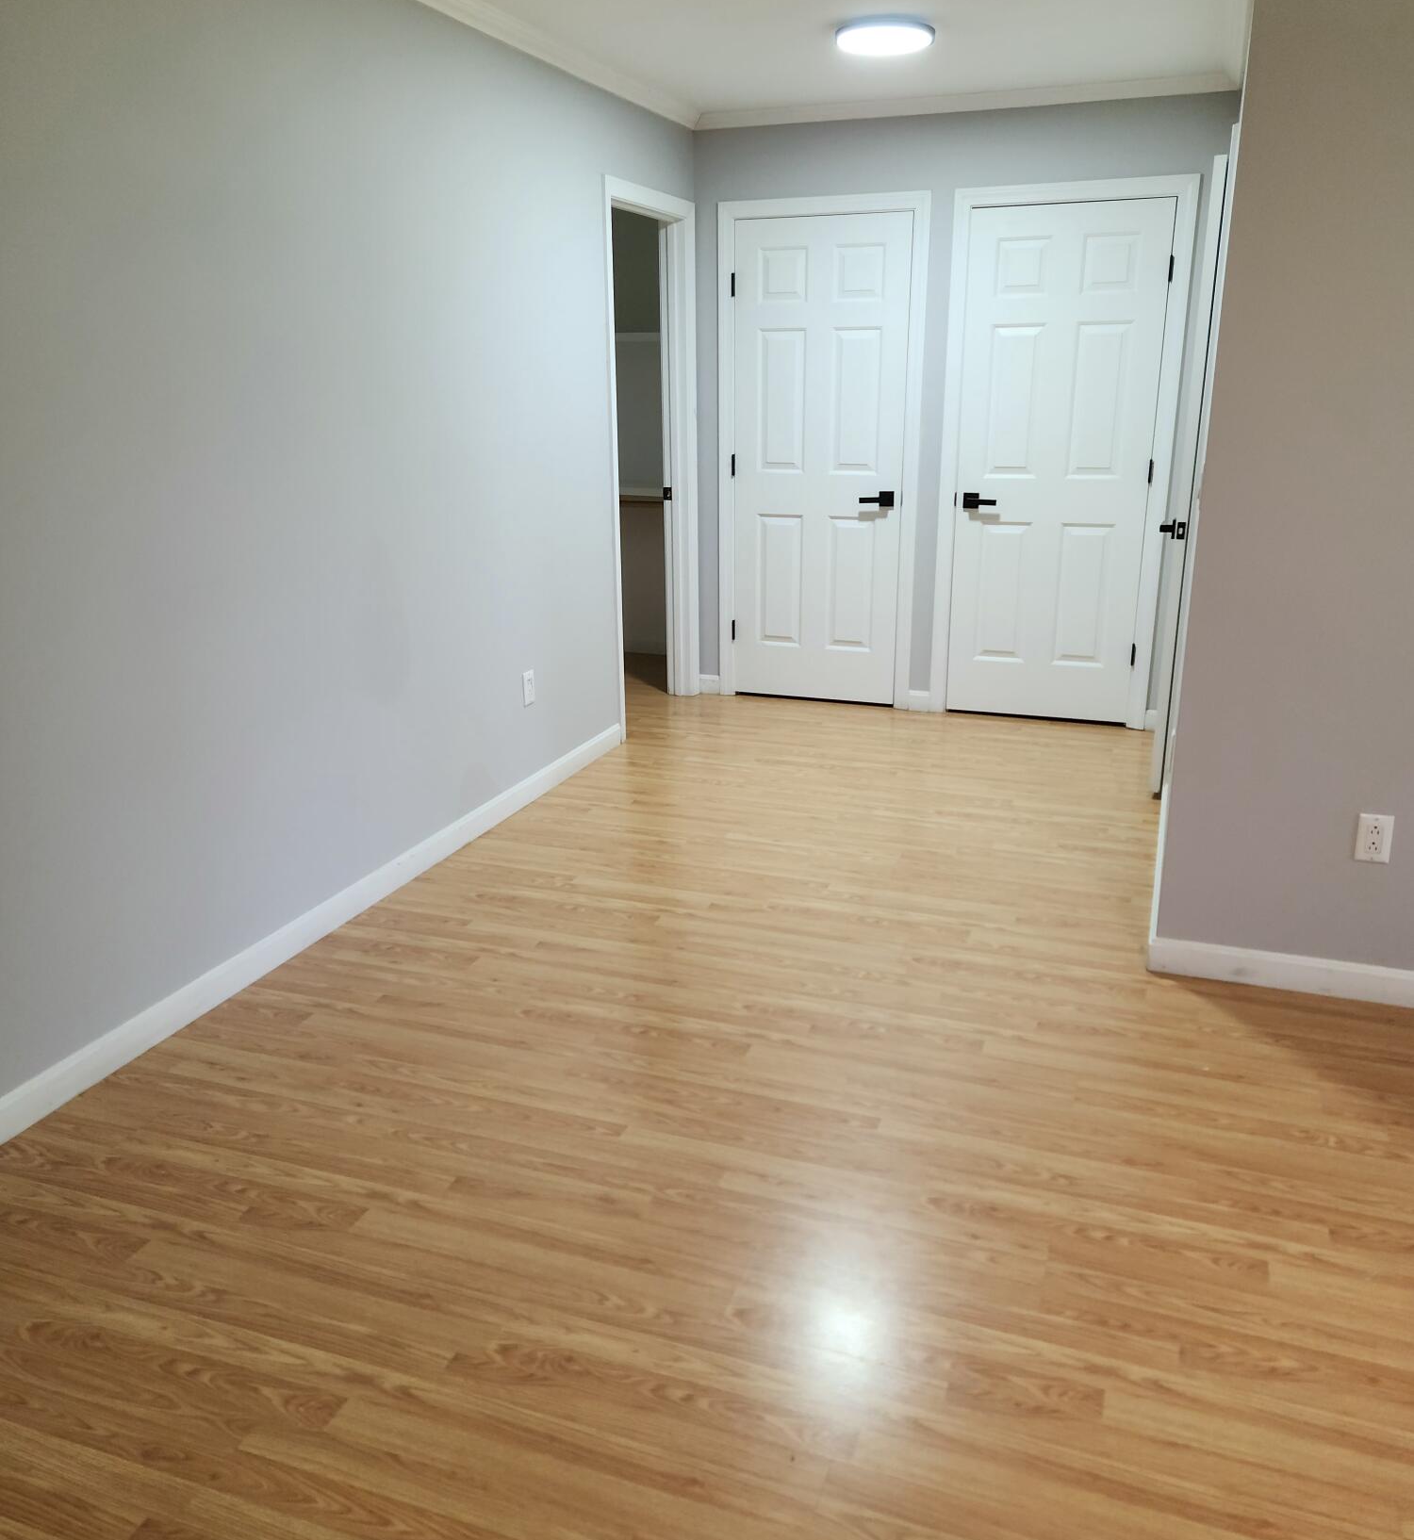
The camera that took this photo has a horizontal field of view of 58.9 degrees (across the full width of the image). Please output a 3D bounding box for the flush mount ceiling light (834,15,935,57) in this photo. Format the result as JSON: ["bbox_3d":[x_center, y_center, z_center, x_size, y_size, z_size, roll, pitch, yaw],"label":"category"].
[{"bbox_3d":[0.551,-2.268,3.871,0.302,0.042,0.302,0,18,0],"label":"flush mount ceiling light"}]

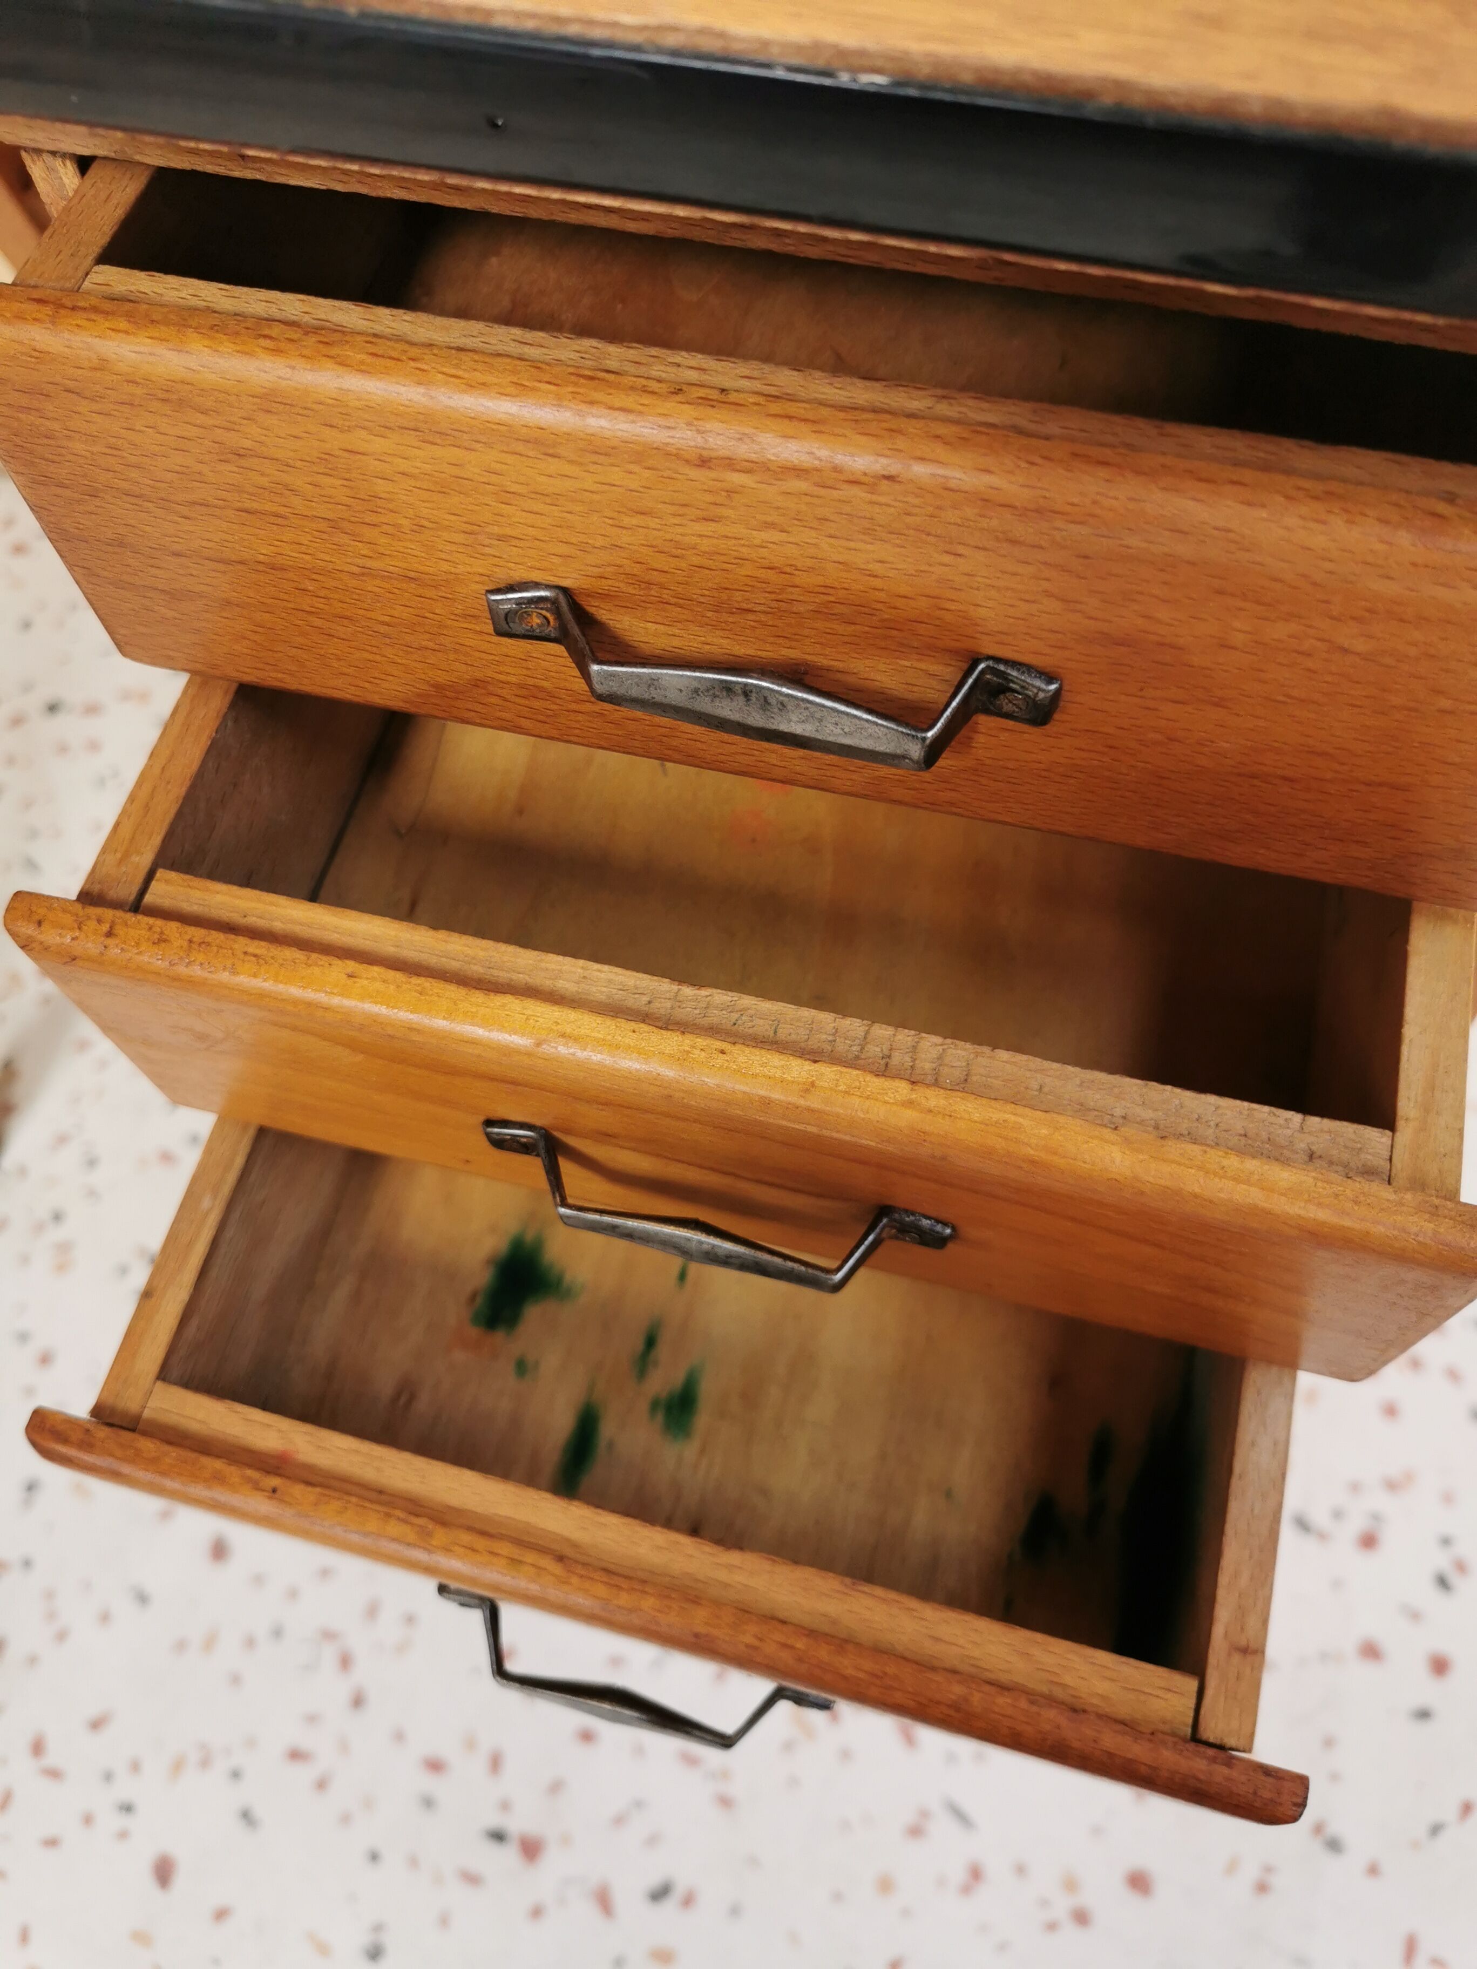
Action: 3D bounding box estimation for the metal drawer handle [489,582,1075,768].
[{"bbox_3d":[0.006,-0.066,0.334,0.127,0.021,0.021,12,65,9],"label":"metal drawer handle"}]

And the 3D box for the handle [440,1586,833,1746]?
[{"bbox_3d":[-0.033,0.208,0.461,0.127,0.021,0.021,12,65,9],"label":"handle"}]

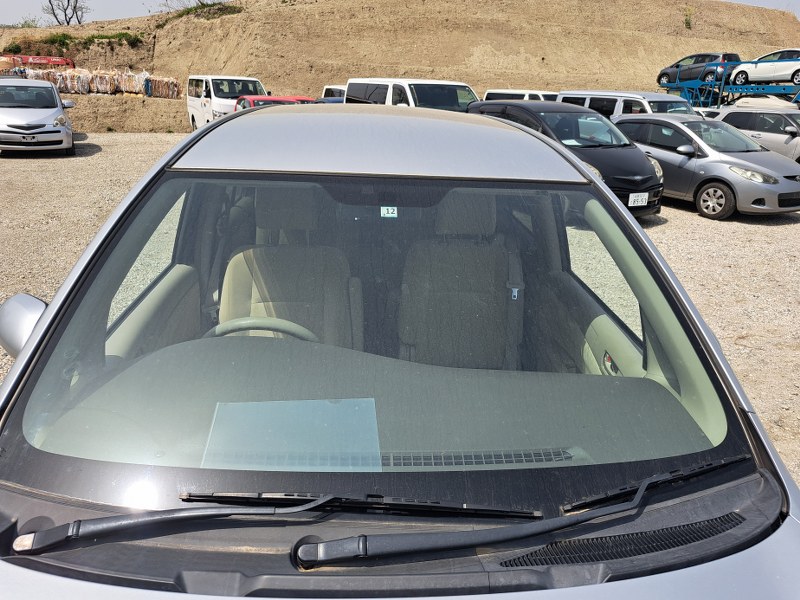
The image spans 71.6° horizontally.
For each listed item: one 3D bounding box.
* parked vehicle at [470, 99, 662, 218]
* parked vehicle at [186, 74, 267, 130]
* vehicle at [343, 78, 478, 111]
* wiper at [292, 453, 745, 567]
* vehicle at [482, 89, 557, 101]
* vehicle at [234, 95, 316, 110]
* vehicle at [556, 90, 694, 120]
[{"bbox_3d":[2.460,-2.365,9.176,1.690,1.620,3.950,-8,23,-25],"label":"parked vehicle"},{"bbox_3d":[-5.802,-6.540,18.633,1.690,1.980,4.690,-9,24,-27],"label":"parked vehicle"},{"bbox_3d":[0.243,-4.138,13.063,1.700,1.980,4.690,-6,23,-23],"label":"vehicle"},{"bbox_3d":[0.262,0.371,0.995,0.880,0.075,0.100,-6,22,-13],"label":"wiper"},{"bbox_3d":[5.413,-7.680,23.059,1.690,1.960,4.650,-8,23,-25],"label":"vehicle"},{"bbox_3d":[-3.088,-4.242,13.638,1.680,1.470,3.900,-7,23,-24],"label":"vehicle"},{"bbox_3d":[6.180,-4.666,15.248,1.690,1.940,4.500,-6,22,-22],"label":"vehicle"}]

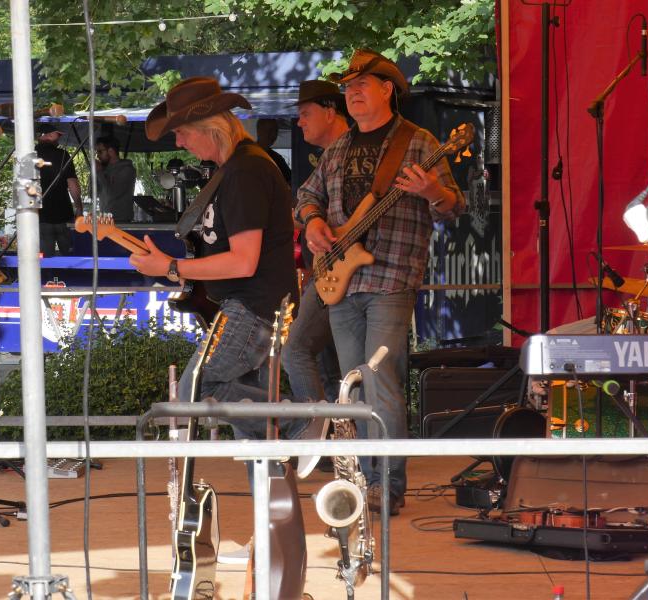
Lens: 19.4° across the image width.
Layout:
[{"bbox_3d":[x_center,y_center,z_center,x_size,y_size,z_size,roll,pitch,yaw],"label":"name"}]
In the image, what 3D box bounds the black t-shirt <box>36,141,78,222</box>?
[{"bbox_3d":[-2.346,-1.004,16.200,0.490,0.680,0.300,1,2,23],"label":"black t-shirt"}]

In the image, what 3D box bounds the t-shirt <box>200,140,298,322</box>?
[{"bbox_3d":[-0.248,-0.228,6.300,0.340,0.610,0.460,-4,1,-12],"label":"t-shirt"}]

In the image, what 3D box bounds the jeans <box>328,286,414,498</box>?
[{"bbox_3d":[0.189,0.364,7.550,0.370,0.920,0.300,1,2,25],"label":"jeans"}]

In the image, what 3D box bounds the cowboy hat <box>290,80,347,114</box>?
[{"bbox_3d":[-0.007,-0.908,8.500,0.330,0.140,0.280,-1,2,-26],"label":"cowboy hat"}]

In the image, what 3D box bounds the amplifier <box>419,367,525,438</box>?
[{"bbox_3d":[0.740,0.536,9.200,0.580,0.440,0.280,0,1,6],"label":"amplifier"}]

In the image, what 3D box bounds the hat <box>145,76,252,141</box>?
[{"bbox_3d":[-0.430,-0.650,6.300,0.360,0.150,0.300,-17,2,-6],"label":"hat"}]

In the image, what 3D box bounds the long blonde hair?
[{"bbox_3d":[-0.344,-0.550,6.300,0.220,0.240,0.190,0,1,-6],"label":"long blonde hair"}]

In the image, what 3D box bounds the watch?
[{"bbox_3d":[-0.485,-0.095,6.120,0.042,0.052,0.065,2,-35,2],"label":"watch"}]

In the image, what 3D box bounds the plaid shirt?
[{"bbox_3d":[0.220,-0.378,7.500,0.620,0.700,0.420,1,2,27],"label":"plaid shirt"}]

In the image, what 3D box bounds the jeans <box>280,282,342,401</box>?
[{"bbox_3d":[-0.029,0.280,8.500,0.360,0.950,0.360,-1,2,-30],"label":"jeans"}]

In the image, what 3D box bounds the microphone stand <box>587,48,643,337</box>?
[{"bbox_3d":[1.291,-0.170,8.600,0.520,1.930,0.500,0,1,-6],"label":"microphone stand"}]

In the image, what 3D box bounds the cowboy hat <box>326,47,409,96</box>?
[{"bbox_3d":[0.177,-0.906,7.550,0.290,0.150,0.350,1,2,40],"label":"cowboy hat"}]

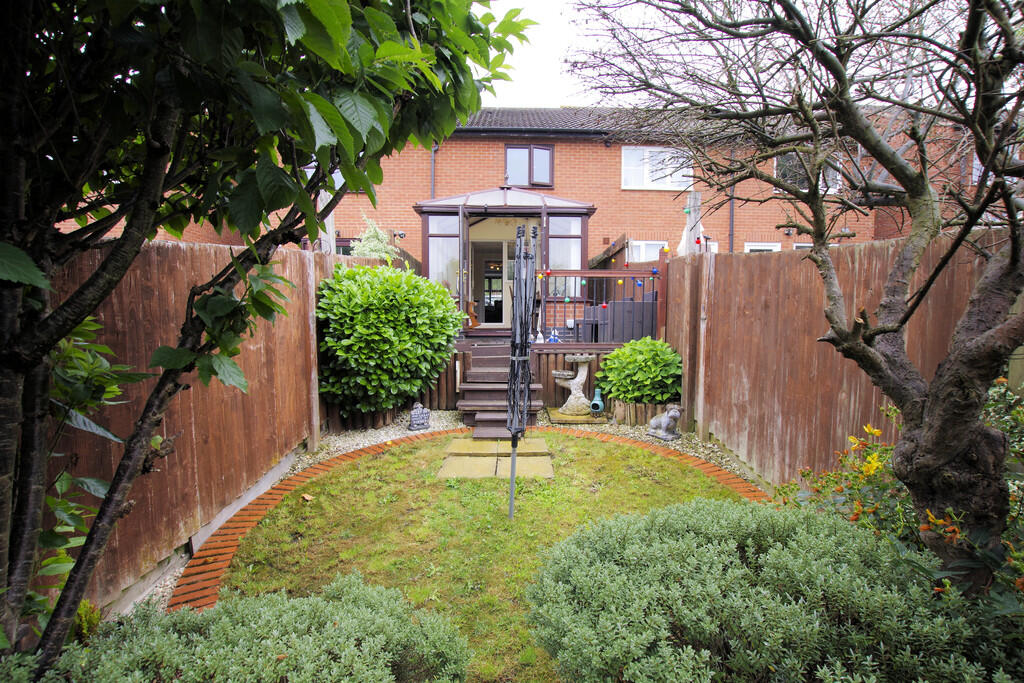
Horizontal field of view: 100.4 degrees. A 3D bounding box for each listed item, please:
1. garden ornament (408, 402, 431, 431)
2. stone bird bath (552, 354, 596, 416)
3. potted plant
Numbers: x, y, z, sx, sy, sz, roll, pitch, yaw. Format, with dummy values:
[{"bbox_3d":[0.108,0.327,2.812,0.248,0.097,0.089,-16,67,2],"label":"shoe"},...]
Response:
[{"bbox_3d":[-0.985,0.800,4.560,0.220,0.290,0.130,-1,5,-15],"label":"garden ornament"},{"bbox_3d":[0.730,0.500,4.970,0.510,0.710,0.380,0,5,0],"label":"stone bird bath"},{"bbox_3d":[1.400,0.430,4.910,0.950,0.990,0.880,0,5,0],"label":"potted plant"}]

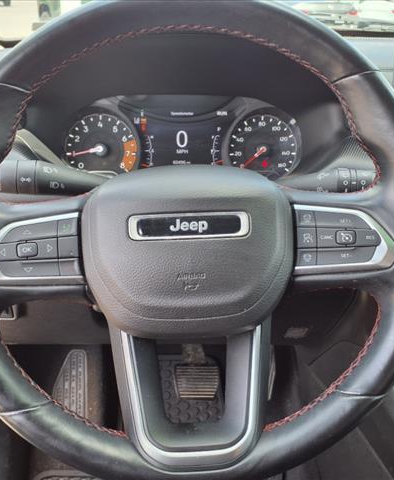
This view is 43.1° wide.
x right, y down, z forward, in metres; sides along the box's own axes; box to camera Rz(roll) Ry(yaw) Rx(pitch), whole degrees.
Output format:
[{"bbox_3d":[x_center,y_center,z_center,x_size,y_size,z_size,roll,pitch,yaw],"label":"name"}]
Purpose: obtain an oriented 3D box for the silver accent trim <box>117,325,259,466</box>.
[{"bbox_3d":[-0.004,0.117,0.378,0.103,0.103,0.022,-2,-7,-1],"label":"silver accent trim"}]

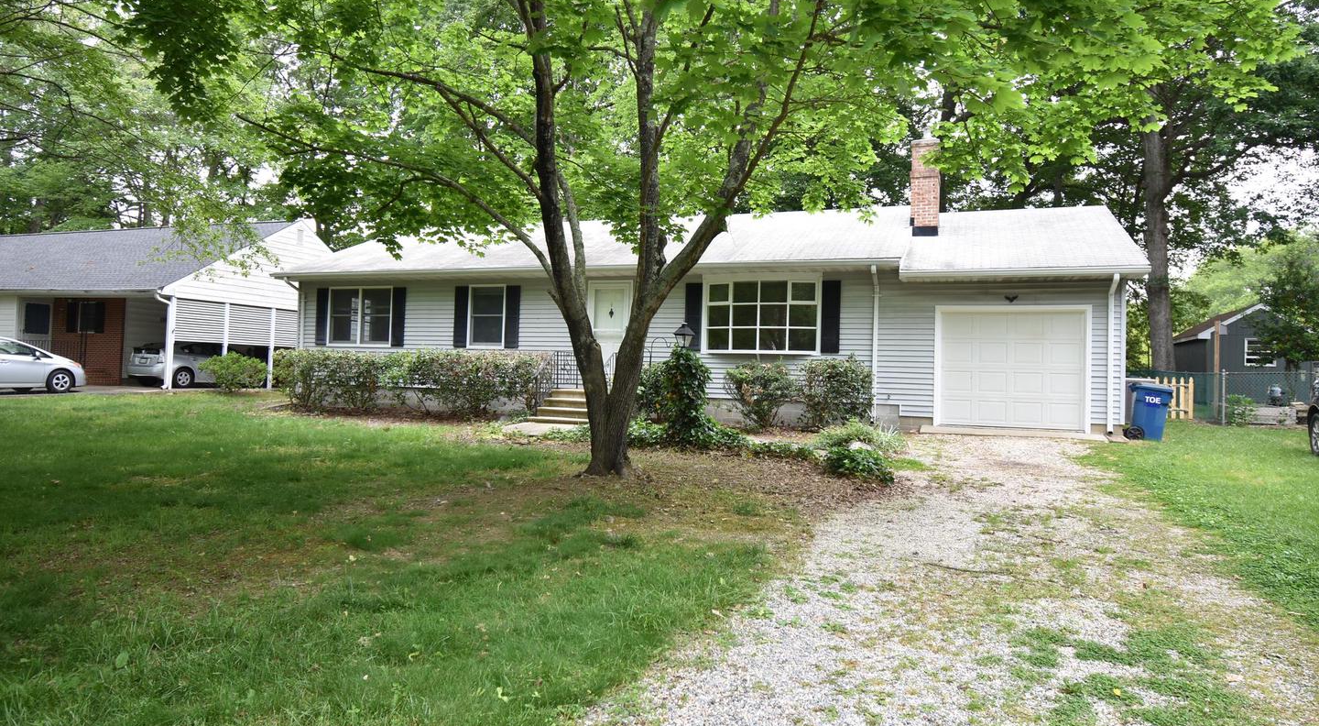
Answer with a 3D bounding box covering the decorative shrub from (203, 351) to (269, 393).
[{"bbox_3d":[-12.433,0.258,22.612,1.658,1.226,1.407,1,-2,20],"label":"decorative shrub"}]

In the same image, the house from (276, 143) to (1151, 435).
[{"bbox_3d":[0.639,-1.575,19.967,18.894,5.829,9.045,1,-2,20],"label":"house"}]

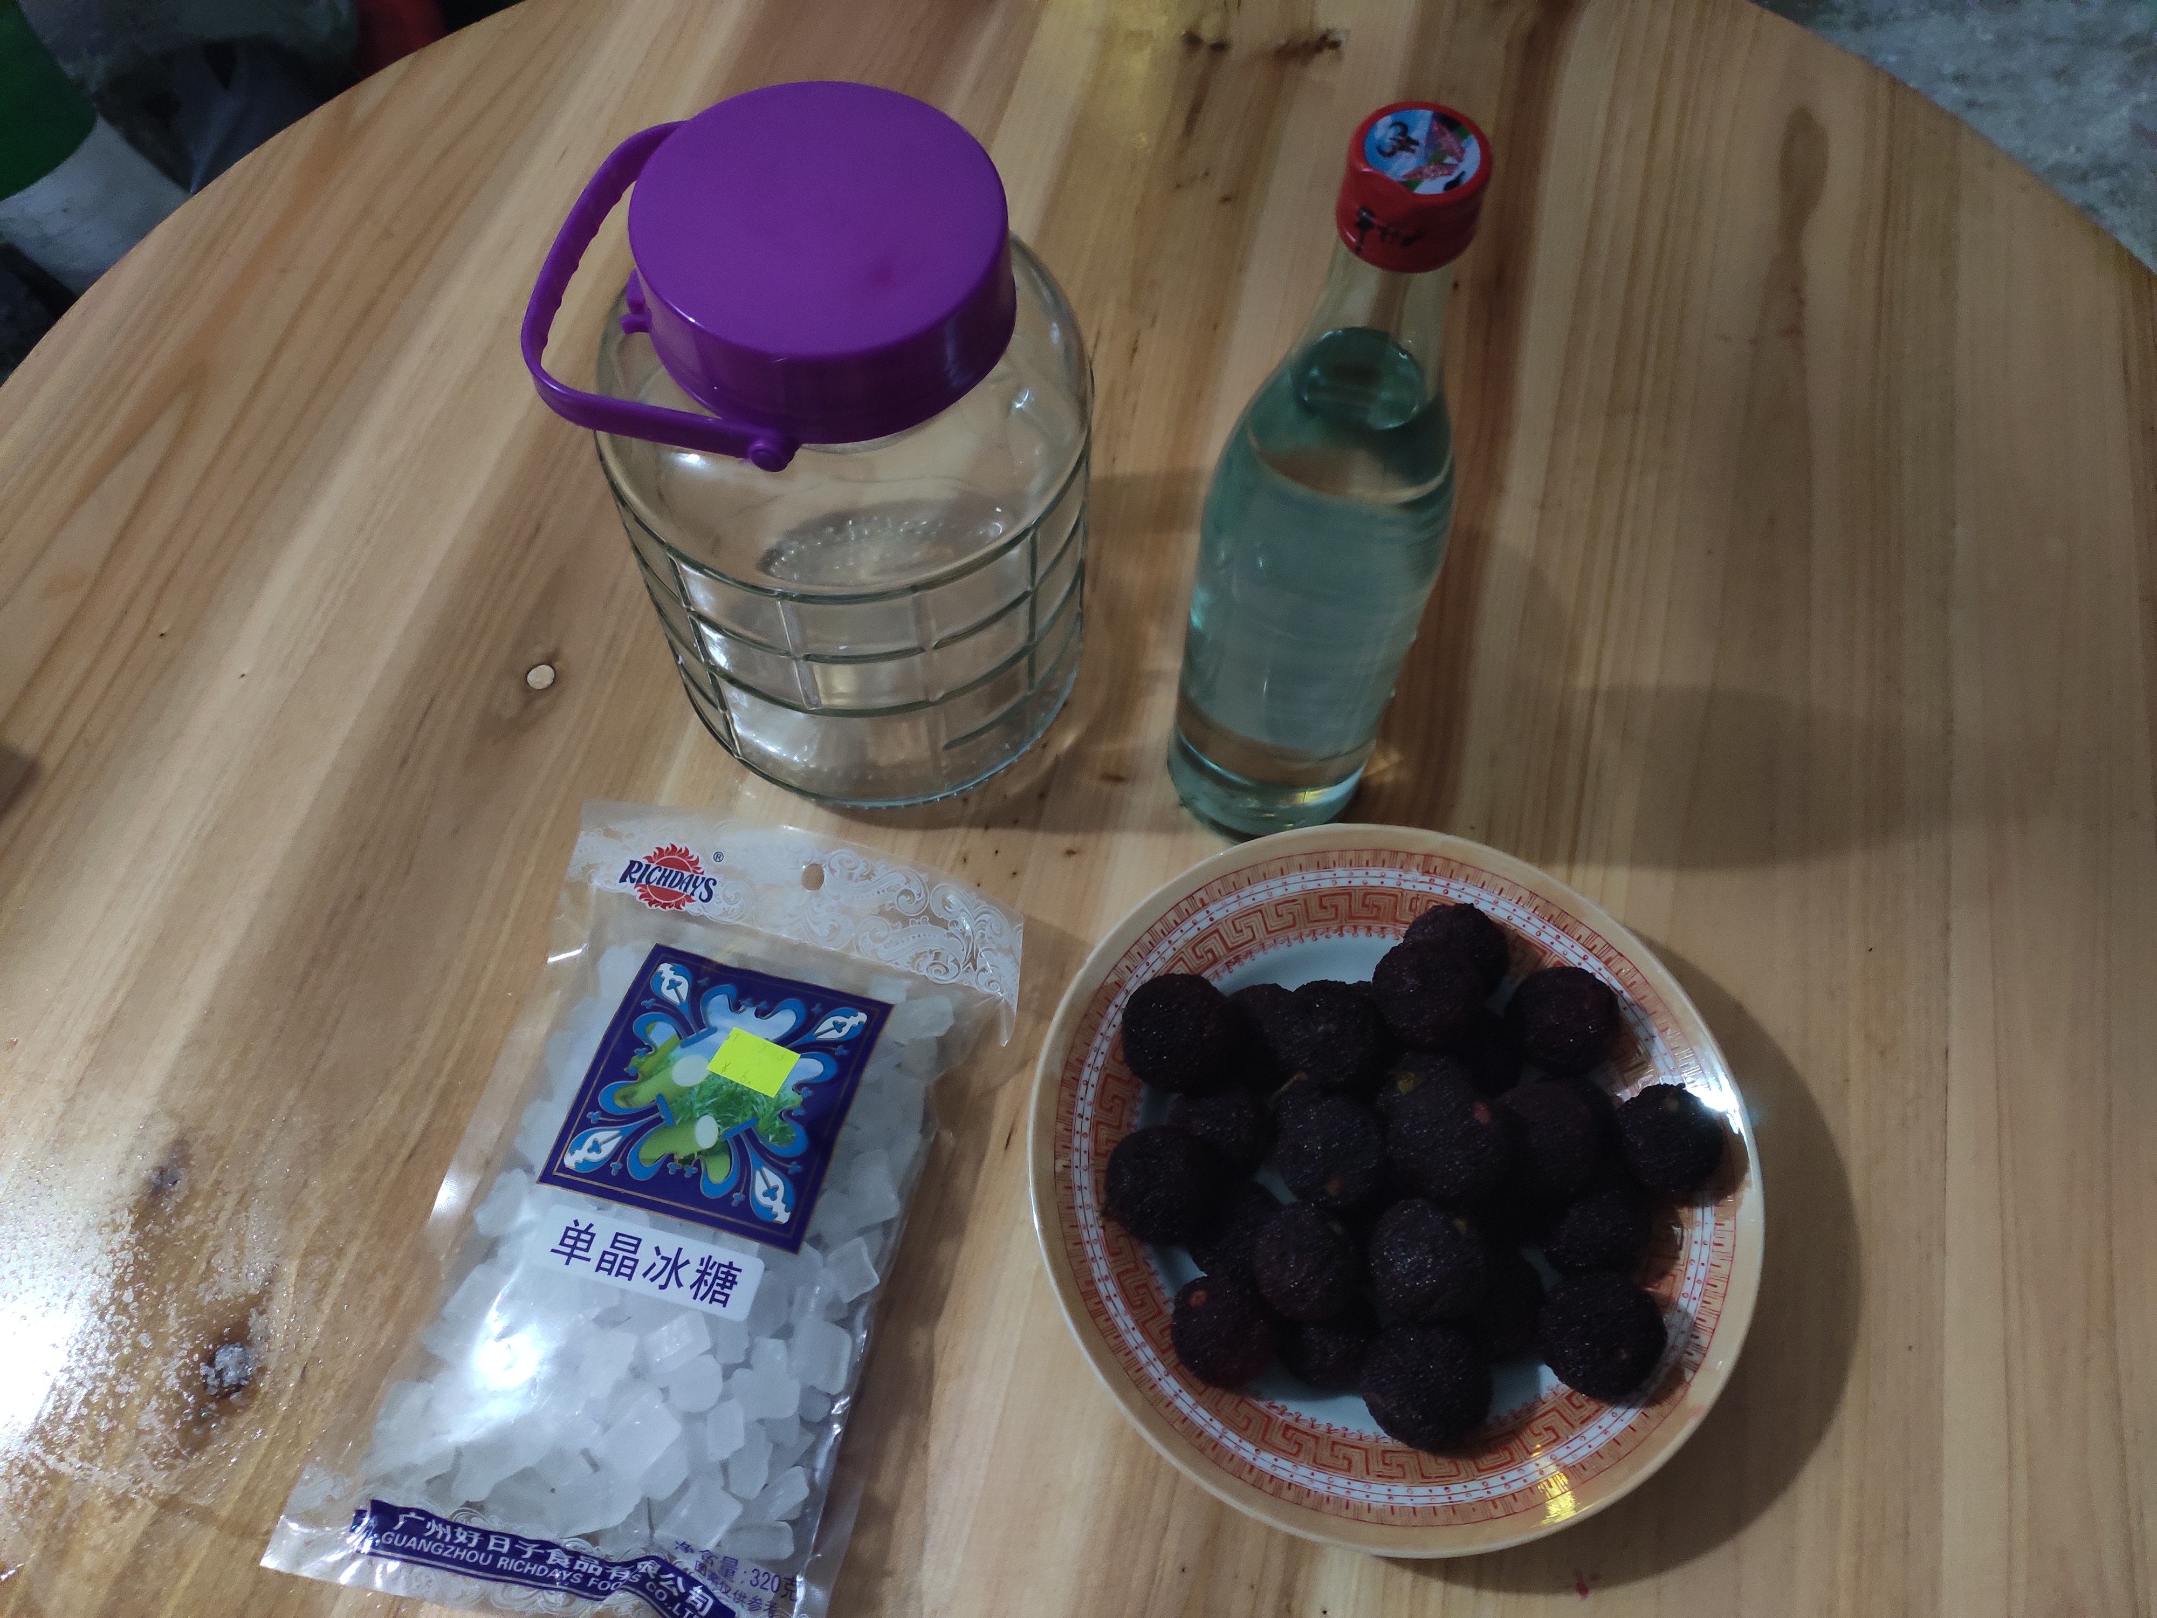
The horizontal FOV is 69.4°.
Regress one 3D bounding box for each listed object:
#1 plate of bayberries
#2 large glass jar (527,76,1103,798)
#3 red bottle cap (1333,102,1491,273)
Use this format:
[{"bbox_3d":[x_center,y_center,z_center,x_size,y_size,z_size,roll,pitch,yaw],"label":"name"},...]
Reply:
[{"bbox_3d":[0.096,0.106,0.476,0.218,0.055,0.218,1,64,-1],"label":"plate of bayberries"},{"bbox_3d":[-0.074,-0.112,0.495,0.161,0.204,0.151,1,64,-1],"label":"large glass jar"},{"bbox_3d":[0.071,-0.131,0.329,0.030,0.019,0.030,3,64,0],"label":"red bottle cap"}]

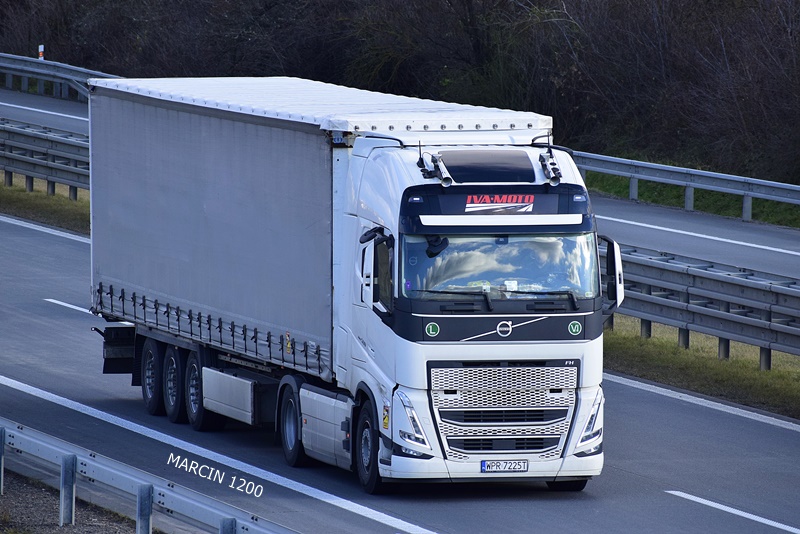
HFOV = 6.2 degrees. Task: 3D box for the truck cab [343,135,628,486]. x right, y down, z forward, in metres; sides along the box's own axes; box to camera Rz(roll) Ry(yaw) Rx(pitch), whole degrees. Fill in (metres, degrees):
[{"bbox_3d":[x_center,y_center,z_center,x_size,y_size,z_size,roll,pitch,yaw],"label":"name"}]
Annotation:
[{"bbox_3d":[0.833,0.534,80.940,2.750,3.850,2.600,-1,3,-14],"label":"truck cab"}]

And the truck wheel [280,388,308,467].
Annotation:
[{"bbox_3d":[-1.121,1.796,84.426,0.340,1.000,1.000,-1,3,-14],"label":"truck wheel"}]

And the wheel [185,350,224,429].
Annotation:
[{"bbox_3d":[-2.354,1.486,89.461,0.365,1.040,1.040,-1,3,-14],"label":"wheel"}]

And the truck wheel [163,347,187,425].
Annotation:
[{"bbox_3d":[-2.668,1.412,90.729,0.365,1.040,1.040,-1,3,-14],"label":"truck wheel"}]

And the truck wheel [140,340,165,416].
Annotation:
[{"bbox_3d":[-2.981,1.339,91.997,0.365,1.040,1.040,-1,3,-14],"label":"truck wheel"}]

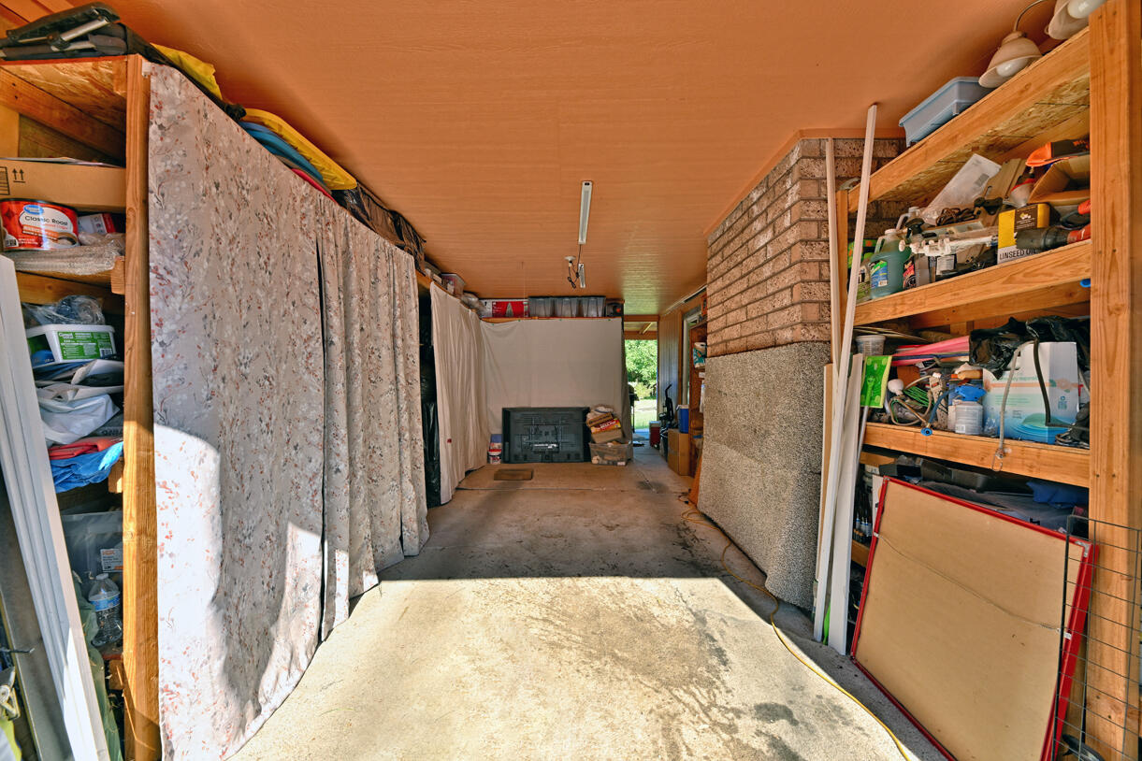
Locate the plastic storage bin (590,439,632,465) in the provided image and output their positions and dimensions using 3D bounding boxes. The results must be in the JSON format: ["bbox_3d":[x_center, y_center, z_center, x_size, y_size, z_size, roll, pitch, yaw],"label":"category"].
[{"bbox_3d":[0.553,1.008,6.160,0.540,0.285,0.420,0,0,13],"label":"plastic storage bin"}]

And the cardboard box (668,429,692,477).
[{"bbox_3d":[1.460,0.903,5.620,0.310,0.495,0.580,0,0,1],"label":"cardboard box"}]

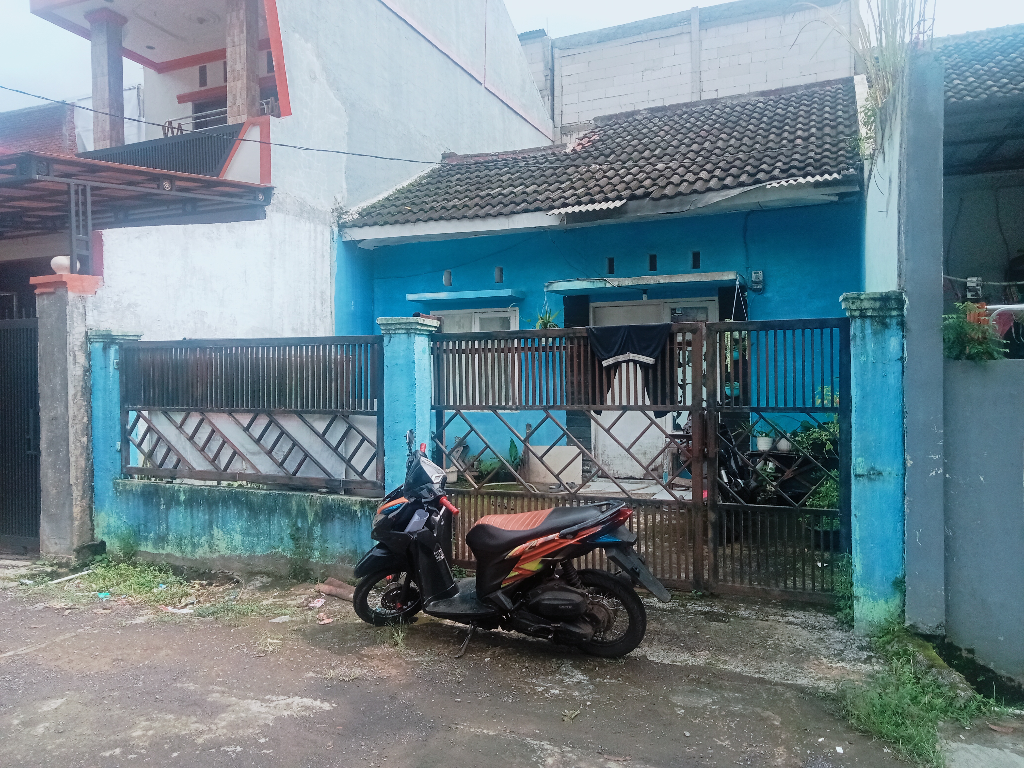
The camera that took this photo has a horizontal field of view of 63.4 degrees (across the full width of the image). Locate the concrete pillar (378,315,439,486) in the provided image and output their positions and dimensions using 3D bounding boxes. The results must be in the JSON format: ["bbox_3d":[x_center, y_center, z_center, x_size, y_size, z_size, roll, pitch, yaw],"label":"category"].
[{"bbox_3d":[-0.753,0.474,6.088,0.350,1.880,0.310,0,1,24],"label":"concrete pillar"}]

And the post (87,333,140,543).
[{"bbox_3d":[-3.480,0.484,7.314,0.350,1.885,0.310,0,1,24],"label":"post"}]

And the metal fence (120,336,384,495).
[{"bbox_3d":[-2.154,0.226,6.669,2.740,1.180,0.050,0,1,24],"label":"metal fence"}]

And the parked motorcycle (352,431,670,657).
[{"bbox_3d":[-0.095,0.883,4.555,1.880,1.170,0.680,0,1,23],"label":"parked motorcycle"}]

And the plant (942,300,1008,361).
[{"bbox_3d":[2.652,-0.285,4.746,0.320,0.360,0.310,0,1,24],"label":"plant"}]

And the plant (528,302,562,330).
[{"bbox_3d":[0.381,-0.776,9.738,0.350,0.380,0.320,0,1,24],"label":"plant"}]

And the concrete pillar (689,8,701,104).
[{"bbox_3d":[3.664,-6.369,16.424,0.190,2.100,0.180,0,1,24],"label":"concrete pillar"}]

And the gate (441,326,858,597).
[{"bbox_3d":[0.731,0.480,5.536,2.870,1.730,0.060,0,1,24],"label":"gate"}]

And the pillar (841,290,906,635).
[{"bbox_3d":[2.101,0.448,4.804,0.340,1.925,0.310,0,1,24],"label":"pillar"}]

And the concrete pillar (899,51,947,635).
[{"bbox_3d":[2.340,-0.214,4.701,0.215,3.246,0.220,0,1,24],"label":"concrete pillar"}]

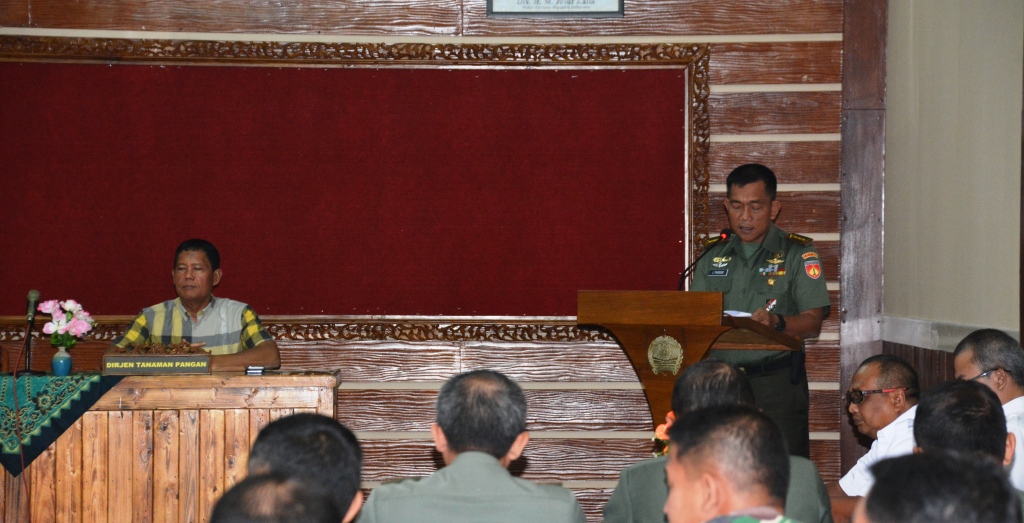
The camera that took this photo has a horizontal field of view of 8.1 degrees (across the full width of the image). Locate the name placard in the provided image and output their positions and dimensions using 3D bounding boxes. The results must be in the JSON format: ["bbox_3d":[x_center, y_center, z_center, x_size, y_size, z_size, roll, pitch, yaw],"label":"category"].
[{"bbox_3d":[-1.343,0.389,27.400,0.405,0.078,0.055,0,0,0],"label":"name placard"}]

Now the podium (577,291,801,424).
[{"bbox_3d":[0.601,0.700,24.700,0.600,1.200,0.480,0,0,35],"label":"podium"}]

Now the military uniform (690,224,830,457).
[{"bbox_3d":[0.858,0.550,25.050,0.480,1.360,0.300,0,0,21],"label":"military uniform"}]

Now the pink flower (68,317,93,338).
[{"bbox_3d":[-1.627,0.249,27.360,0.088,0.080,0.075,0,0,-6],"label":"pink flower"}]

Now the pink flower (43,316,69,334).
[{"bbox_3d":[-1.723,0.242,27.380,0.095,0.068,0.075,0,0,6],"label":"pink flower"}]

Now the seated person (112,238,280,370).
[{"bbox_3d":[-1.210,0.550,27.950,0.630,1.270,0.760,0,0,7],"label":"seated person"}]

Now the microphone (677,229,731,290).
[{"bbox_3d":[0.653,0.008,24.780,0.040,0.235,0.260,0,0,35],"label":"microphone"}]

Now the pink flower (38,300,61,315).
[{"bbox_3d":[-1.747,0.174,27.400,0.083,0.055,0.072,0,0,6],"label":"pink flower"}]

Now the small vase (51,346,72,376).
[{"bbox_3d":[-1.702,0.379,27.400,0.077,0.112,0.077,0,0,0],"label":"small vase"}]

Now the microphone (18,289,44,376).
[{"bbox_3d":[-1.820,0.269,27.500,0.105,0.325,0.130,0,0,18],"label":"microphone"}]

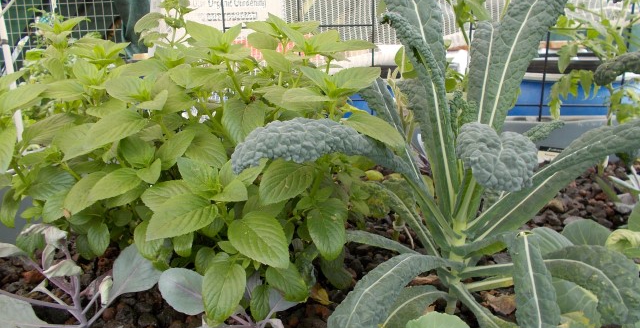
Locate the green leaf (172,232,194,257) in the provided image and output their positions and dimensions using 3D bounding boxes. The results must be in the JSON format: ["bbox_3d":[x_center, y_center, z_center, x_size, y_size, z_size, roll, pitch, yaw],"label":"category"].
[{"bbox_3d":[-0.175,0.097,0.619,0.027,0.043,0.015,-1,-9,0],"label":"green leaf"}]

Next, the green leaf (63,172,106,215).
[{"bbox_3d":[-0.288,0.036,0.597,0.068,0.046,0.055,-14,20,-38],"label":"green leaf"}]

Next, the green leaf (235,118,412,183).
[{"bbox_3d":[0.006,-0.014,0.560,0.218,0.080,0.075,-5,16,-13],"label":"green leaf"}]

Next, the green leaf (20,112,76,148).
[{"bbox_3d":[-0.384,-0.050,0.685,0.080,0.015,0.042,-37,55,-22],"label":"green leaf"}]

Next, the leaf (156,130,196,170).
[{"bbox_3d":[-0.185,-0.020,0.621,0.064,0.054,0.044,-14,20,-40],"label":"leaf"}]

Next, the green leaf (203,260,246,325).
[{"bbox_3d":[-0.099,0.133,0.497,0.044,0.064,0.018,17,-23,1],"label":"green leaf"}]

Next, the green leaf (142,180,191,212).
[{"bbox_3d":[-0.170,0.034,0.552,0.067,0.017,0.042,-11,43,-32],"label":"green leaf"}]

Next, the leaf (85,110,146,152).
[{"bbox_3d":[-0.248,-0.038,0.585,0.085,0.015,0.042,-34,53,-21],"label":"leaf"}]

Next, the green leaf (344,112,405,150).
[{"bbox_3d":[0.063,-0.035,0.555,0.080,0.015,0.035,29,46,22],"label":"green leaf"}]

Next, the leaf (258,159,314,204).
[{"bbox_3d":[-0.039,0.022,0.560,0.075,0.045,0.017,-35,-18,-15],"label":"leaf"}]

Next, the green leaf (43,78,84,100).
[{"bbox_3d":[-0.353,-0.103,0.662,0.057,0.016,0.037,-14,35,-38],"label":"green leaf"}]

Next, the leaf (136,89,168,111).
[{"bbox_3d":[-0.215,-0.083,0.618,0.035,0.018,0.043,-11,25,-27],"label":"leaf"}]

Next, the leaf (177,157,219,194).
[{"bbox_3d":[-0.150,0.012,0.577,0.069,0.043,0.047,8,18,30],"label":"leaf"}]

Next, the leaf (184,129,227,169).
[{"bbox_3d":[-0.141,-0.019,0.593,0.048,0.016,0.073,-25,59,-22],"label":"leaf"}]

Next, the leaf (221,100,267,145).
[{"bbox_3d":[-0.102,-0.053,0.630,0.054,0.062,0.042,2,16,11],"label":"leaf"}]

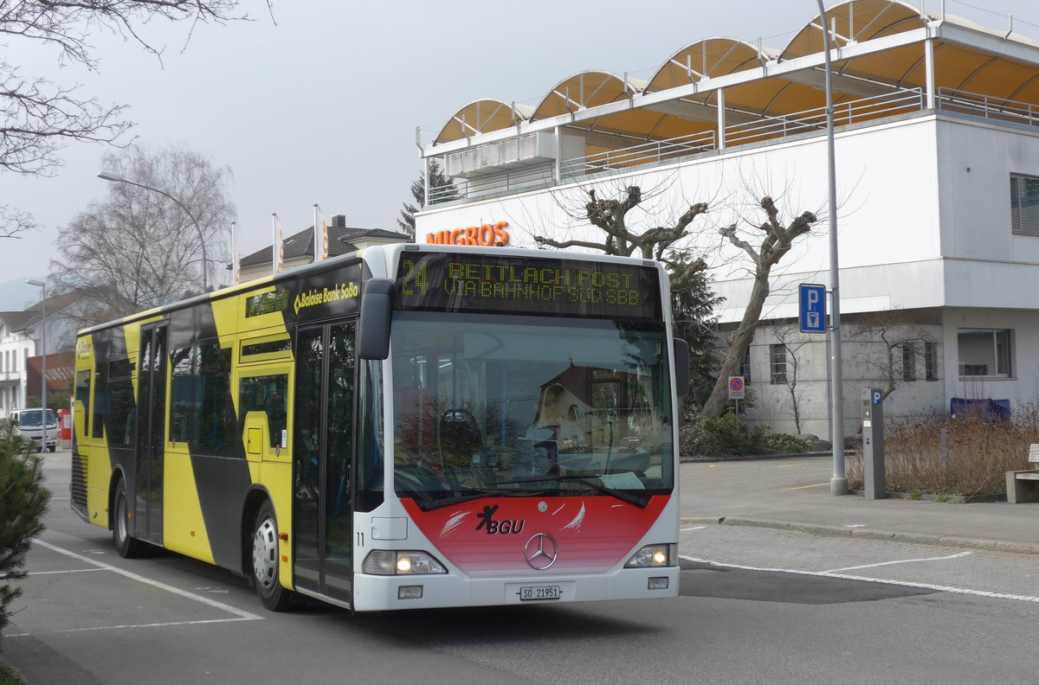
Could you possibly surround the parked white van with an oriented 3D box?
[{"bbox_3d":[-22.588,4.039,73.181,1.800,2.020,4.800,1,-3,-27],"label":"parked white van"}]

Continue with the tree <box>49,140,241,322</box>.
[{"bbox_3d":[-19.674,-2.688,83.000,9.800,15.500,9.200,0,-3,-25],"label":"tree"}]

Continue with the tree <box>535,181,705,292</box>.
[{"bbox_3d":[3.064,-1.125,47.500,5.200,7.300,4.700,0,-3,-25],"label":"tree"}]

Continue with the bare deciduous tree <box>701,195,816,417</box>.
[{"bbox_3d":[7.347,-1.027,49.000,3.500,6.950,3.200,0,-3,-25],"label":"bare deciduous tree"}]

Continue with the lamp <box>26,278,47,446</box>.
[{"bbox_3d":[-21.089,1.002,69.500,0.950,7.600,0.300,0,-3,-25],"label":"lamp"}]

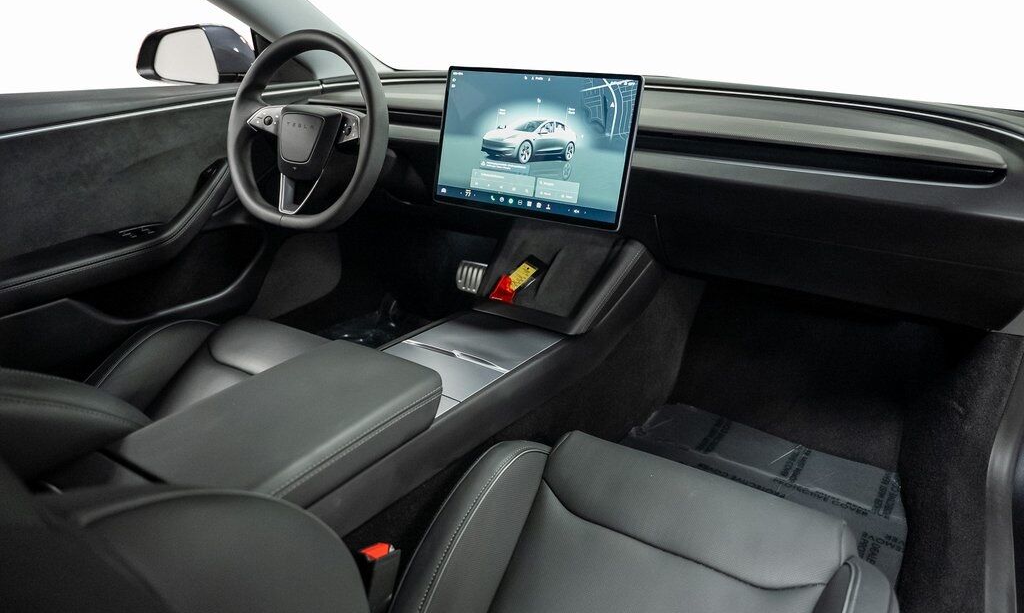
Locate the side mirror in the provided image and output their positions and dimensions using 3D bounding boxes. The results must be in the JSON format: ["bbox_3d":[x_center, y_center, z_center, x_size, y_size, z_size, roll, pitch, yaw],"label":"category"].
[{"bbox_3d":[-0.708,-0.571,1.556,0.240,0.145,0.140,10,22,21],"label":"side mirror"}]

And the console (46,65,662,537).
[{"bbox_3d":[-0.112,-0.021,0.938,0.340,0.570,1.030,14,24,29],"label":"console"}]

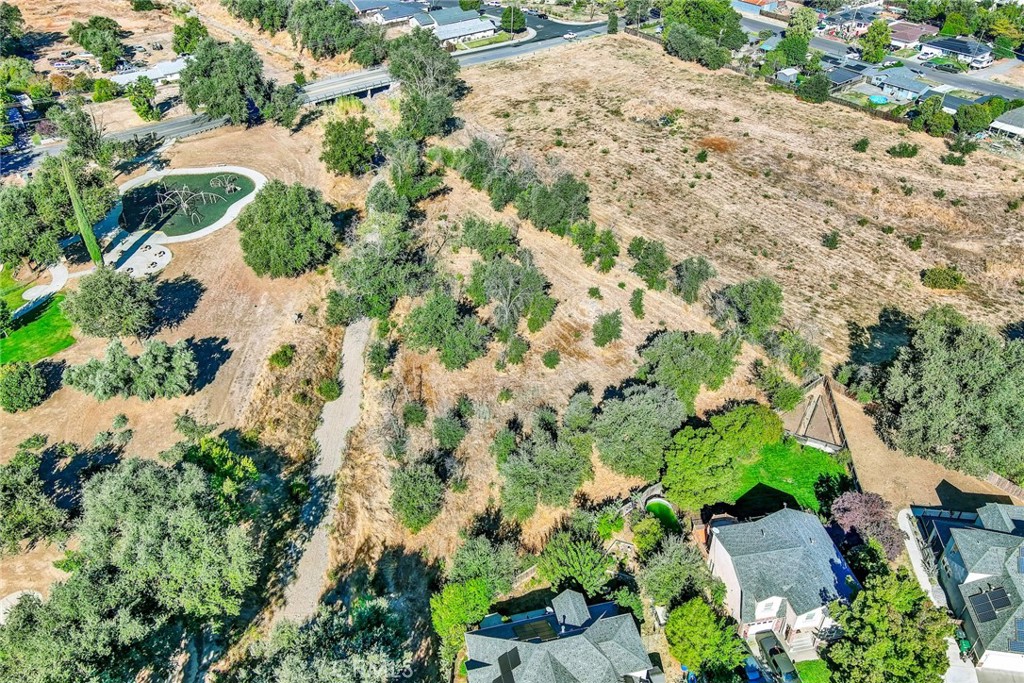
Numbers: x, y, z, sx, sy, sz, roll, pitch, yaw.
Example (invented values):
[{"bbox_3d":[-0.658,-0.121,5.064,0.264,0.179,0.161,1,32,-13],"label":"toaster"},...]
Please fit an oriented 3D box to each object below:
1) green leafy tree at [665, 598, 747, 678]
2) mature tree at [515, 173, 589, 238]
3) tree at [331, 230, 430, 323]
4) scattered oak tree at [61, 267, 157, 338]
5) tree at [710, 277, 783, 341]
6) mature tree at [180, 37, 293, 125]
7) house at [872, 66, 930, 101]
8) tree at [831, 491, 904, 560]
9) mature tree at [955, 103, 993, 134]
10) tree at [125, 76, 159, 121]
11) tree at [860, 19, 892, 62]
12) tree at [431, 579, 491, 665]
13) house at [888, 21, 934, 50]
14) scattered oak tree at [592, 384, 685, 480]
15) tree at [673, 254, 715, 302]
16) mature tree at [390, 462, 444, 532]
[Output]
[{"bbox_3d":[17.900,27.516,76.643,7.500,7.000,7.500,0,35,0],"label":"green leafy tree"},{"bbox_3d":[7.300,-23.360,146.250,13.000,10.500,13.000,0,35,0],"label":"mature tree"},{"bbox_3d":[-19.300,-8.463,123.232,15.000,12.500,15.000,0,35,0],"label":"tree"},{"bbox_3d":[-63.890,-5.060,131.880,12.800,12.000,12.800,0,36,0],"label":"scattered oak tree"},{"bbox_3d":[37.870,-4.980,133.800,10.600,9.600,10.000,0,36,0],"label":"tree"},{"bbox_3d":[-62.600,-58.126,188.927,24.000,18.500,24.000,0,35,0],"label":"mature tree"},{"bbox_3d":[104.070,-68.290,220.160,11.000,4.300,14.000,-30,46,-33],"label":"house"},{"bbox_3d":[42.100,22.180,98.180,7.600,8.000,7.400,0,36,0],"label":"tree"},{"bbox_3d":[110.360,-53.030,197.570,7.800,7.600,8.400,0,38,0],"label":"mature tree"},{"bbox_3d":[-93.910,-61.350,209.360,6.800,11.000,6.800,0,36,0],"label":"tree"},{"bbox_3d":[101.000,-83.028,230.332,8.200,11.800,8.200,0,35,0],"label":"tree"},{"bbox_3d":[-5.510,30.290,88.660,6.400,8.000,8.000,0,38,0],"label":"tree"},{"bbox_3d":[127.500,-99.430,266.690,18.500,4.500,12.800,-27,44,-32],"label":"house"},{"bbox_3d":[16.810,12.440,110.280,12.100,10.000,13.500,0,38,0],"label":"scattered oak tree"},{"bbox_3d":[31.630,-10.690,142.500,6.700,8.500,6.700,0,36,0],"label":"tree"},{"bbox_3d":[-10.200,17.568,89.454,5.900,8.600,5.900,0,35,0],"label":"mature tree"}]

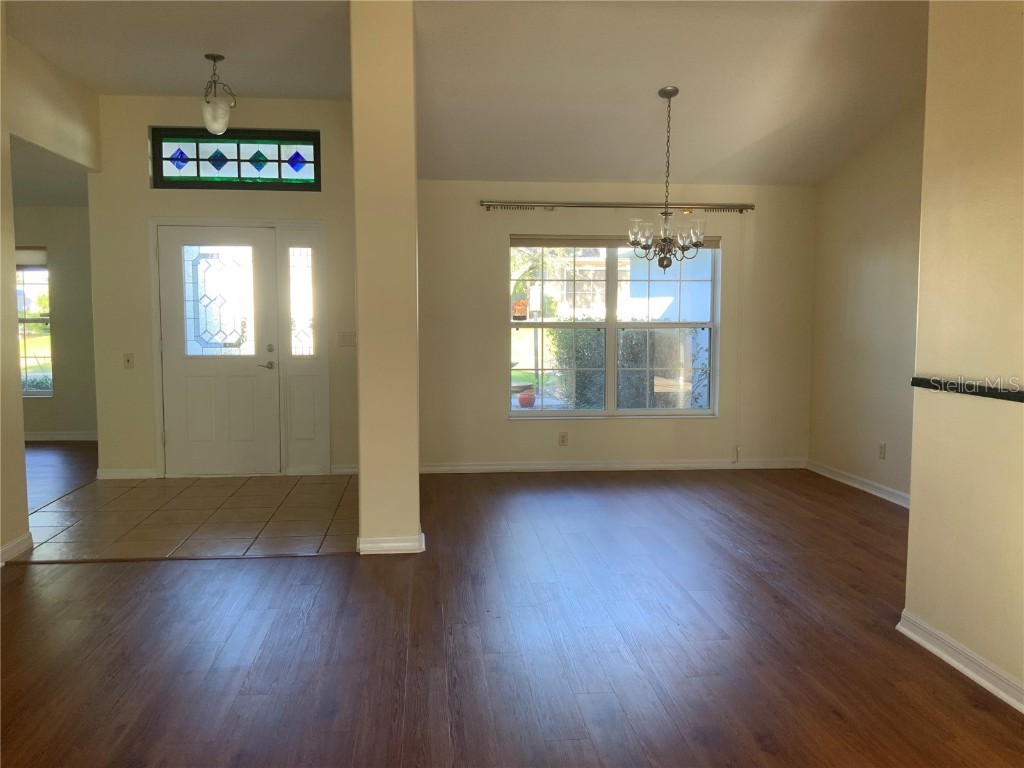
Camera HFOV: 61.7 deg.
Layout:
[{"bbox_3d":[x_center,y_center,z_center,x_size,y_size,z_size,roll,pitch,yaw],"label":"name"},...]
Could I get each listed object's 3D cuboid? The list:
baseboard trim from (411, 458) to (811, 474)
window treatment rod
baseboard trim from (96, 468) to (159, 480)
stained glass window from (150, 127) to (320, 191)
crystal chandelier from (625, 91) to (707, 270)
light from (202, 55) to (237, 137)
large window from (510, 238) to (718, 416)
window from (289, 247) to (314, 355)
[{"bbox_3d":[0.919,0.705,7.374,3.390,0.095,0.020,0,5,-6],"label":"baseboard trim"},{"bbox_3d":[0.899,-1.473,7.140,2.313,0.065,0.080,0,5,-6],"label":"window treatment rod"},{"bbox_3d":[-3.125,0.734,6.963,0.470,0.090,0.020,0,5,-6],"label":"baseboard trim"},{"bbox_3d":[-2.192,-1.793,6.888,1.300,0.470,0.080,0,5,-6],"label":"stained glass window"},{"bbox_3d":[1.007,-1.332,5.611,0.510,1.165,0.510,0,5,-6],"label":"crystal chandelier"},{"bbox_3d":[-1.958,-1.922,5.713,0.224,0.510,0.224,0,5,-6],"label":"light"},{"bbox_3d":[0.874,-0.475,7.326,1.800,1.525,0.110,0,5,-6],"label":"large window"},{"bbox_3d":[-1.716,-0.666,7.010,0.185,0.879,0.040,0,5,-6],"label":"window"}]

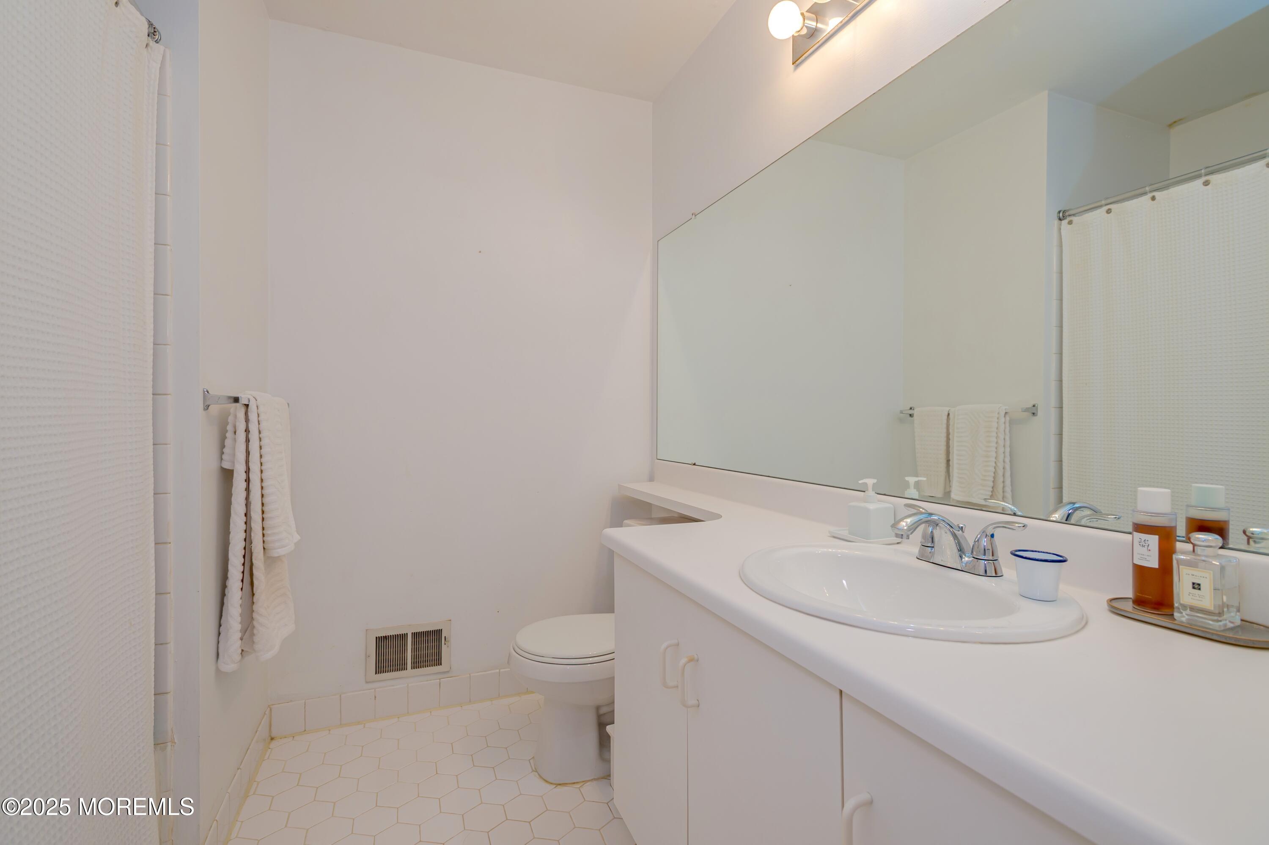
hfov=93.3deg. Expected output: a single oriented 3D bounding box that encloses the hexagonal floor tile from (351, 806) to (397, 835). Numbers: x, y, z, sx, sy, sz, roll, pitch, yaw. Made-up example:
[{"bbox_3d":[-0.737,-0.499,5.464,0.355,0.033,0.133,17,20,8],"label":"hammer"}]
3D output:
[{"bbox_3d":[-0.697,1.074,1.611,0.125,0.008,0.108,0,1,9],"label":"hexagonal floor tile"}]

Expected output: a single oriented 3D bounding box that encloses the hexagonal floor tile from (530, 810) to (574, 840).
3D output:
[{"bbox_3d":[-0.220,1.082,1.608,0.108,0.008,0.125,0,1,-21],"label":"hexagonal floor tile"}]

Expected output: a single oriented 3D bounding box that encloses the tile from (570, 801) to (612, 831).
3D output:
[{"bbox_3d":[-0.117,1.081,1.649,0.108,0.008,0.125,0,1,-21],"label":"tile"}]

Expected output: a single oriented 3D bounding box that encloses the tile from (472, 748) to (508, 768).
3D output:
[{"bbox_3d":[-0.458,1.070,1.909,0.125,0.008,0.108,0,1,9],"label":"tile"}]

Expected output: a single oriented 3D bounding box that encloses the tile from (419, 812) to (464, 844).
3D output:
[{"bbox_3d":[-0.500,1.062,1.563,0.107,0.009,0.124,0,0,-21],"label":"tile"}]

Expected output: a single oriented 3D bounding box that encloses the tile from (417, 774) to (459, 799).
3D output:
[{"bbox_3d":[-0.584,1.082,1.776,0.108,0.008,0.125,0,1,-21],"label":"tile"}]

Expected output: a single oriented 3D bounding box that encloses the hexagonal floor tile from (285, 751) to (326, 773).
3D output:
[{"bbox_3d":[-1.027,1.062,1.864,0.107,0.009,0.124,0,0,-21],"label":"hexagonal floor tile"}]

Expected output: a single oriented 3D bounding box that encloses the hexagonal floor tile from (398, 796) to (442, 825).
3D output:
[{"bbox_3d":[-0.600,1.083,1.667,0.108,0.008,0.125,0,1,-21],"label":"hexagonal floor tile"}]

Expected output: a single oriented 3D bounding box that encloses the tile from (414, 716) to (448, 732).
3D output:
[{"bbox_3d":[-0.706,1.058,2.091,0.107,0.009,0.124,0,0,-21],"label":"tile"}]

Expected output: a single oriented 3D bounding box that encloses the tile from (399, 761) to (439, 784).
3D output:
[{"bbox_3d":[-0.670,1.081,1.846,0.108,0.008,0.125,0,1,-21],"label":"tile"}]

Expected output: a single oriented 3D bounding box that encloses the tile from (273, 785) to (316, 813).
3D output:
[{"bbox_3d":[-0.971,1.074,1.709,0.125,0.008,0.108,0,1,9],"label":"tile"}]

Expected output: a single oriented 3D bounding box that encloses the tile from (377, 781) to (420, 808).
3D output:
[{"bbox_3d":[-0.680,1.073,1.720,0.125,0.008,0.108,0,1,9],"label":"tile"}]

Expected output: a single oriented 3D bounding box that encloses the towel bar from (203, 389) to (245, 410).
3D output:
[{"bbox_3d":[-1.048,-0.053,1.656,0.072,0.050,0.642,0,0,-21],"label":"towel bar"}]

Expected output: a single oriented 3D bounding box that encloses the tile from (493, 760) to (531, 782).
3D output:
[{"bbox_3d":[-0.372,1.070,1.840,0.125,0.008,0.108,0,1,9],"label":"tile"}]

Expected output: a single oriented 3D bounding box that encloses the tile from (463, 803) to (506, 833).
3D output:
[{"bbox_3d":[-0.405,1.072,1.623,0.125,0.008,0.108,0,1,9],"label":"tile"}]

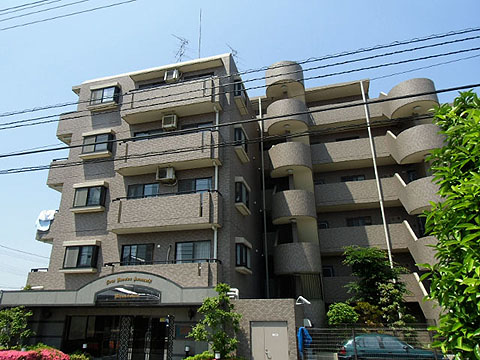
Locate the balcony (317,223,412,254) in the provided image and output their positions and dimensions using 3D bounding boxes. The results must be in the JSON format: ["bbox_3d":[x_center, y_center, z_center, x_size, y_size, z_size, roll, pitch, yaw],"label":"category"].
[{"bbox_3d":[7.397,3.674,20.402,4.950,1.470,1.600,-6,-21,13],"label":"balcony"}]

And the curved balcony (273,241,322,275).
[{"bbox_3d":[2.962,4.210,17.544,2.460,1.500,1.750,-6,-21,13],"label":"curved balcony"}]

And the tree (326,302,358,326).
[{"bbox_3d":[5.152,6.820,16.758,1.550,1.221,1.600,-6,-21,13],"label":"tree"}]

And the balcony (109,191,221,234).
[{"bbox_3d":[-3.202,1.518,14.388,4.990,1.420,1.100,-6,-21,13],"label":"balcony"}]

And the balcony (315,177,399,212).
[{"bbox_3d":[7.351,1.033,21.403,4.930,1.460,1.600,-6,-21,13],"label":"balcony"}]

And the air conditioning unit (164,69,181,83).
[{"bbox_3d":[-3.426,-5.290,17.059,0.730,0.570,0.310,-6,-21,13],"label":"air conditioning unit"}]

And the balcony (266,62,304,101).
[{"bbox_3d":[2.869,-6.510,21.582,2.450,1.430,1.750,-6,-21,13],"label":"balcony"}]

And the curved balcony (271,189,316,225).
[{"bbox_3d":[2.959,1.522,18.551,2.450,1.460,1.750,-6,-21,13],"label":"curved balcony"}]

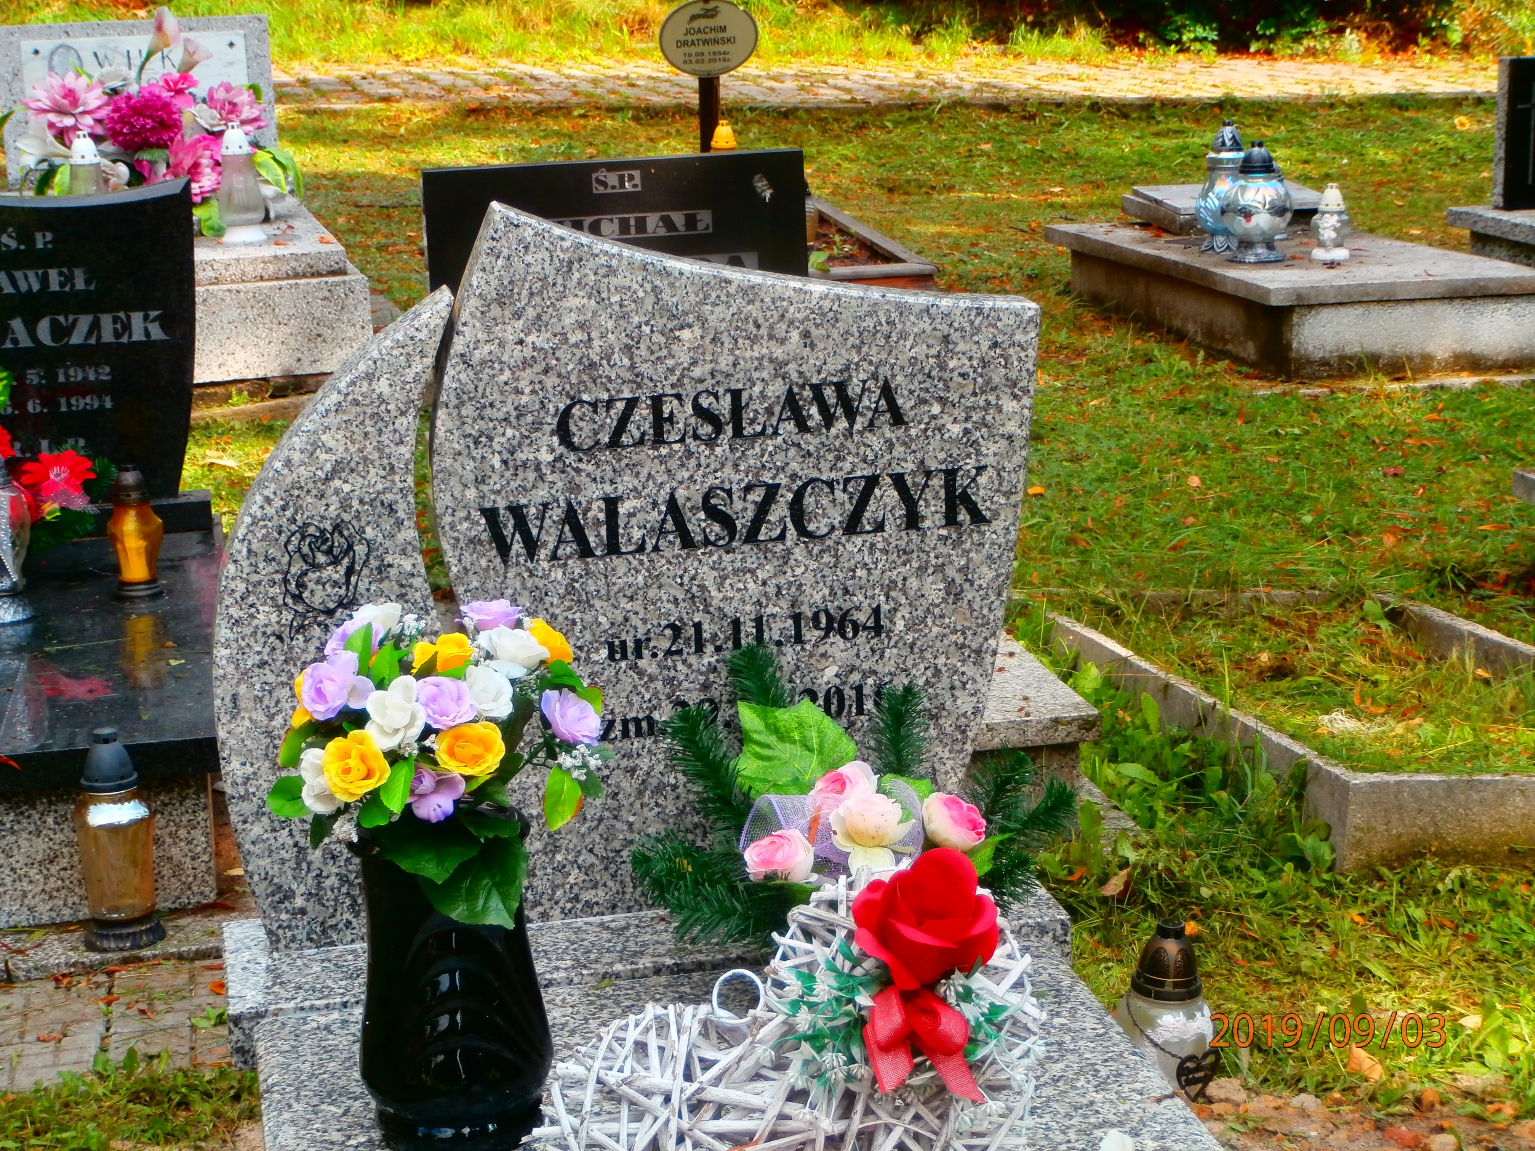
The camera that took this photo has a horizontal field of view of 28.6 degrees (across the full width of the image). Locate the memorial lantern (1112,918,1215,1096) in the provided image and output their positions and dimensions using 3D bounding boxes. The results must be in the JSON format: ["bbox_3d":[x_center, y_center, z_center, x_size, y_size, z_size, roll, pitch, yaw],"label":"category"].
[{"bbox_3d":[0.410,0.452,3.100,0.110,0.199,0.110,-1,12,7],"label":"memorial lantern"}]

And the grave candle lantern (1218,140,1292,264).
[{"bbox_3d":[1.199,-0.921,7.408,0.180,0.281,0.180,0,12,9],"label":"grave candle lantern"}]

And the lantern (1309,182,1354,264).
[{"bbox_3d":[1.376,-0.865,7.356,0.100,0.178,0.100,0,12,11],"label":"lantern"}]

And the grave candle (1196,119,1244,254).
[{"bbox_3d":[1.146,-0.982,7.602,0.160,0.322,0.160,-1,12,9],"label":"grave candle"}]

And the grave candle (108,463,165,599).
[{"bbox_3d":[-1.005,-0.074,4.782,0.090,0.196,0.090,-5,12,-12],"label":"grave candle"}]

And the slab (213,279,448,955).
[{"bbox_3d":[-0.434,0.052,3.155,0.290,0.680,0.080,-5,12,-11],"label":"slab"}]

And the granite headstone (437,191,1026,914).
[{"bbox_3d":[-0.029,-0.024,3.221,0.650,0.760,0.080,-5,12,-11],"label":"granite headstone"}]

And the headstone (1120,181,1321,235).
[{"bbox_3d":[1.269,-1.016,8.285,0.460,0.090,0.460,-5,12,-11],"label":"headstone"}]

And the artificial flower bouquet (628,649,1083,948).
[{"bbox_3d":[0.073,0.237,3.118,0.430,0.270,0.210,-5,12,-11],"label":"artificial flower bouquet"}]

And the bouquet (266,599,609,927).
[{"bbox_3d":[-0.291,0.147,2.612,0.290,0.260,0.250,-5,12,-11],"label":"bouquet"}]

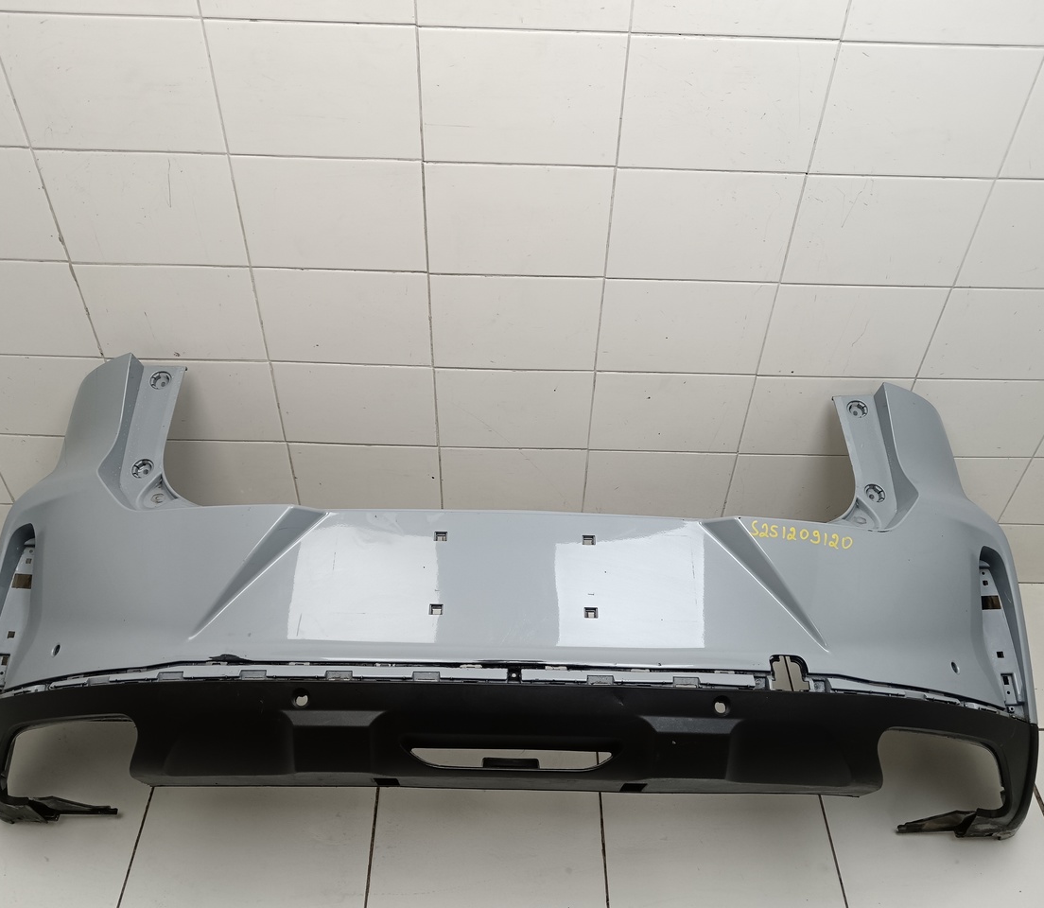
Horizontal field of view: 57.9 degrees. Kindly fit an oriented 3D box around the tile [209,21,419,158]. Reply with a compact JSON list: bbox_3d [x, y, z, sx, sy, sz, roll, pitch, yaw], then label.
[{"bbox_3d":[-0.302,-0.537,1.405,0.300,0.200,0.009,1,43,-1],"label":"tile"}]

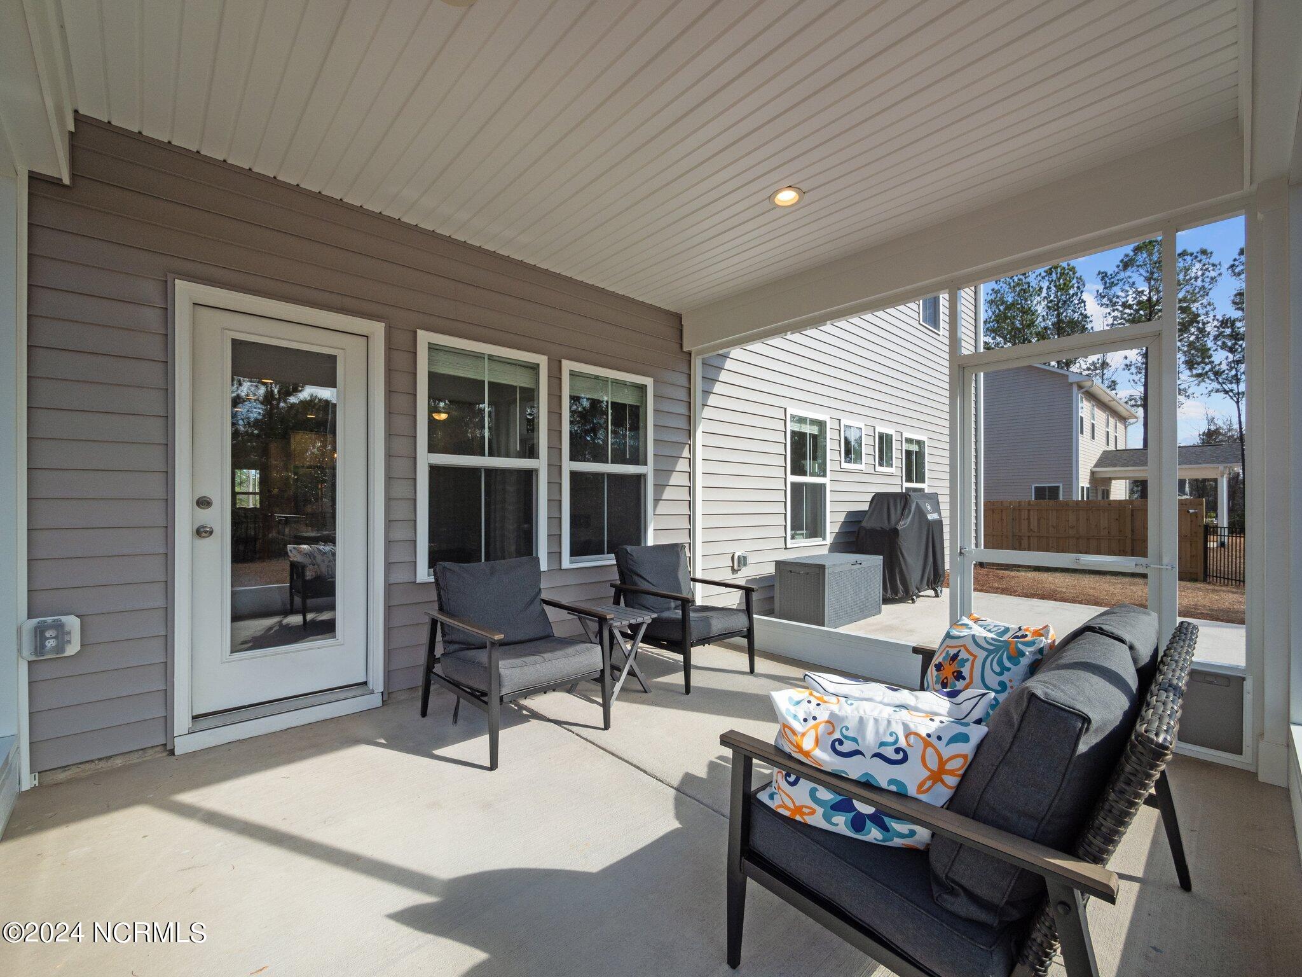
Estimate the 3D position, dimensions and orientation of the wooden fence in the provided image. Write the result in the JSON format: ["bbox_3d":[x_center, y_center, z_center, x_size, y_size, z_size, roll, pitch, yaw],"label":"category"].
[{"bbox_3d":[10.641,1.202,13.382,0.130,1.880,4.750,1,-1,-43],"label":"wooden fence"}]

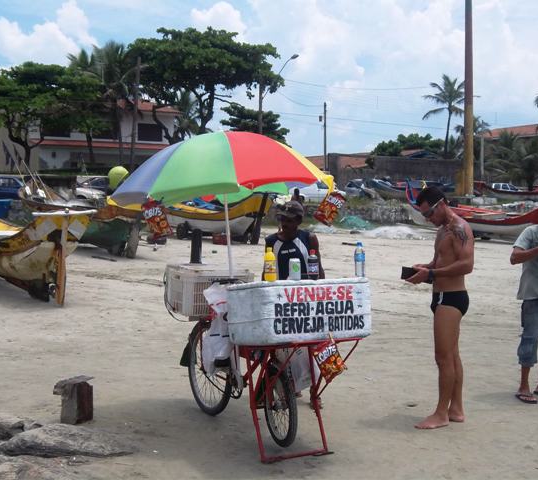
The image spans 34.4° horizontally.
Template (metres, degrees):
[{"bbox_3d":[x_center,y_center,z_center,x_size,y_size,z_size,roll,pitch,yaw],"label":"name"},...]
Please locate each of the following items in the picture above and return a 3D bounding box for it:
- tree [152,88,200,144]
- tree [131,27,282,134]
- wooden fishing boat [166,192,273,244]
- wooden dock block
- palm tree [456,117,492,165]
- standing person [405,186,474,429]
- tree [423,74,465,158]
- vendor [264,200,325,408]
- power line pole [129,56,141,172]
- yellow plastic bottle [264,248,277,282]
[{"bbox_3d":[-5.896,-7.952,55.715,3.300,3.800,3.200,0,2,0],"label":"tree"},{"bbox_3d":[-4.603,-9.832,64.000,11.000,11.600,9.500,0,2,0],"label":"tree"},{"bbox_3d":[-2.000,-0.714,27.000,1.900,1.650,6.200,-2,4,-35],"label":"wooden fishing boat"},{"bbox_3d":[-1.388,1.138,6.200,0.170,0.310,0.250,1,2,32],"label":"wooden dock block"},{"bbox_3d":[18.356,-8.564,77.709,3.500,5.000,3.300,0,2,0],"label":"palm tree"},{"bbox_3d":[1.180,0.455,6.074,0.460,1.660,0.430,-1,3,-21],"label":"standing person"},{"bbox_3d":[15.751,-8.760,75.000,5.000,11.000,5.000,0,3,0],"label":"tree"},{"bbox_3d":[0.205,0.457,6.745,0.500,1.600,0.340,0,2,9],"label":"vendor"},{"bbox_3d":[-8.386,-7.557,54.731,0.300,8.200,0.300,3,2,0],"label":"power line pole"},{"bbox_3d":[0.009,0.141,5.010,0.070,0.200,0.070,0,2,-12],"label":"yellow plastic bottle"}]

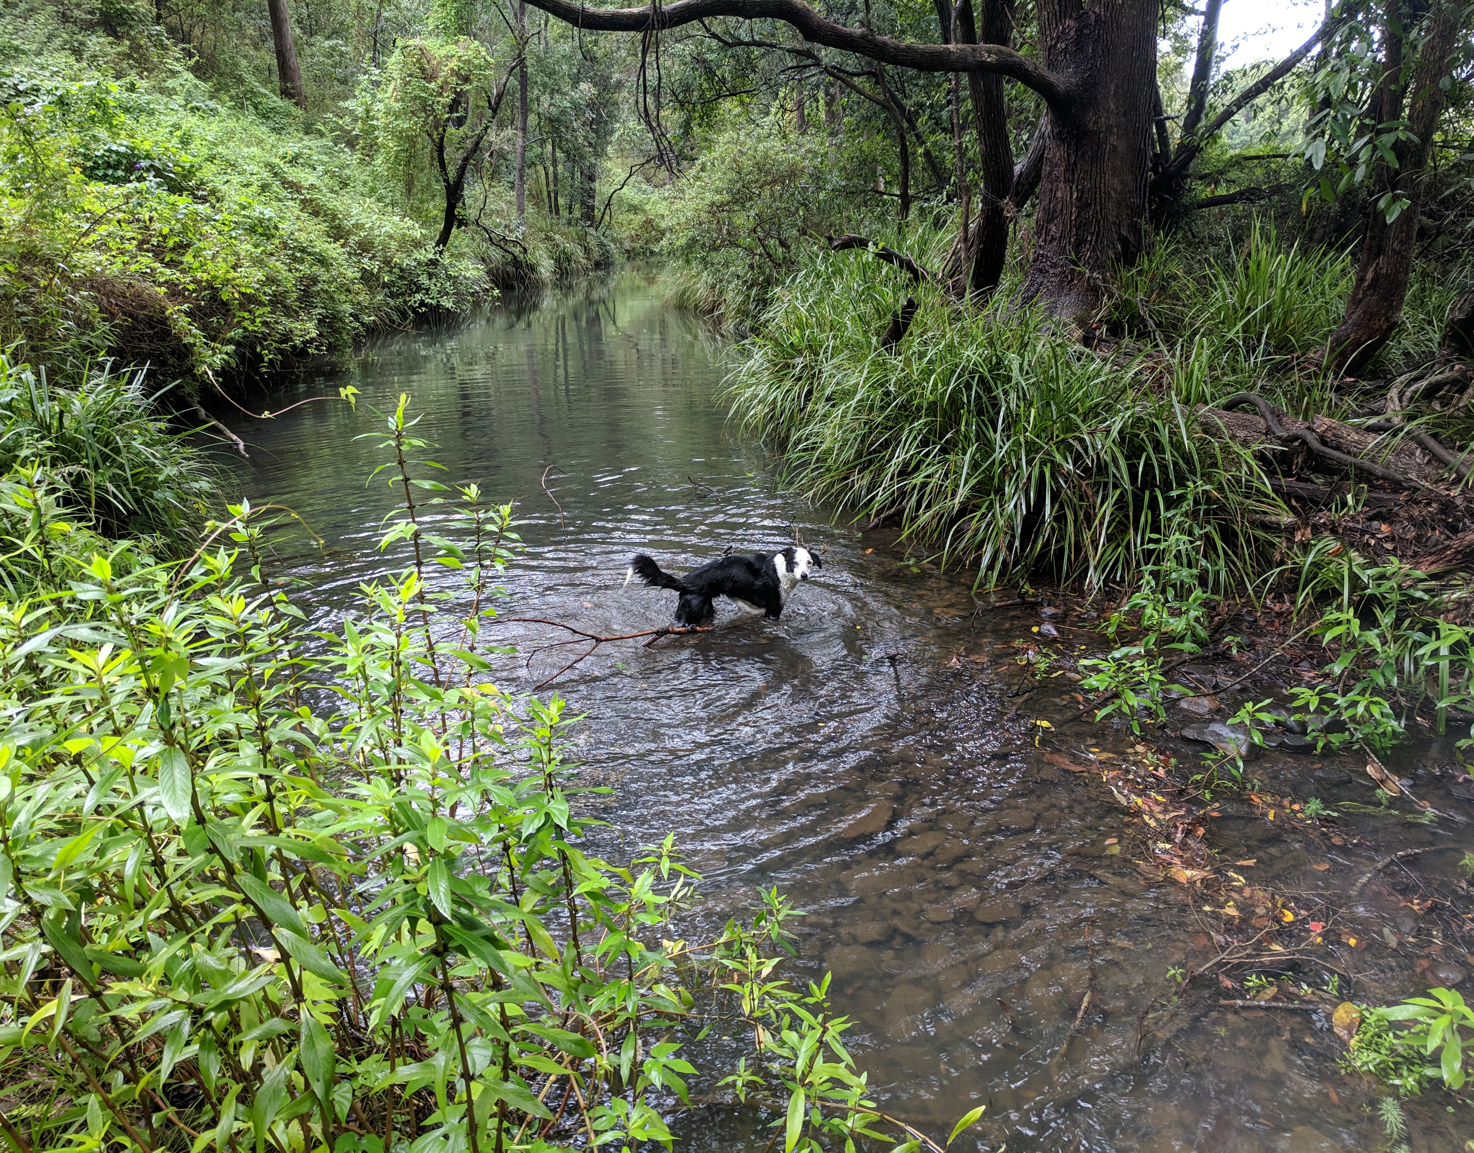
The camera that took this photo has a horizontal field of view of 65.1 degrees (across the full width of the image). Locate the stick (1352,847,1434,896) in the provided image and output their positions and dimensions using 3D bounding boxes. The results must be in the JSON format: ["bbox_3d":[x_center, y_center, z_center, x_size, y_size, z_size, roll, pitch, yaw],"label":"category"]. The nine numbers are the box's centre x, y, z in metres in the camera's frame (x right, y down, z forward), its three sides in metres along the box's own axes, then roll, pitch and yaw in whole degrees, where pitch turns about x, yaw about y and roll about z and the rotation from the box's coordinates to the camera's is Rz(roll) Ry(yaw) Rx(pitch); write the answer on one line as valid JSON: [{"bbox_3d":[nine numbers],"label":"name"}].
[{"bbox_3d":[2.000,0.889,3.521,0.400,0.040,0.110,-11,21,-30],"label":"stick"}]

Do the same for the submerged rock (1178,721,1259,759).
[{"bbox_3d":[1.825,0.609,4.345,0.260,0.080,0.190,10,21,28],"label":"submerged rock"}]

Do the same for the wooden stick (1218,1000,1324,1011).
[{"bbox_3d":[1.360,1.085,2.938,0.260,0.025,0.028,2,18,5],"label":"wooden stick"}]

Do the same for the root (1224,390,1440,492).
[{"bbox_3d":[3.360,-0.776,6.585,1.120,0.360,0.300,15,23,38],"label":"root"}]

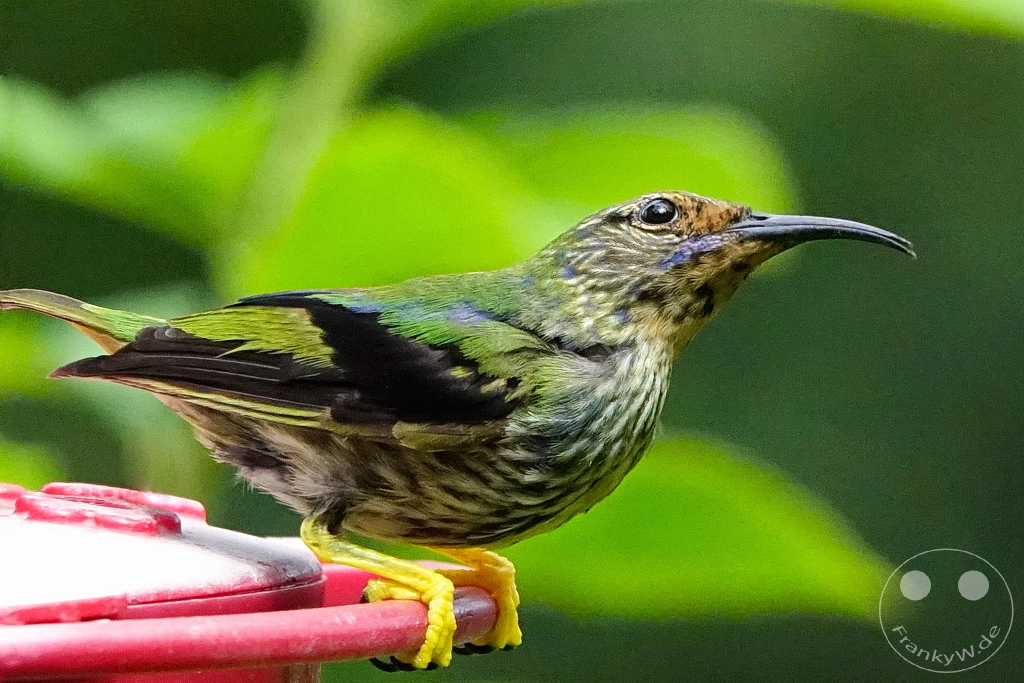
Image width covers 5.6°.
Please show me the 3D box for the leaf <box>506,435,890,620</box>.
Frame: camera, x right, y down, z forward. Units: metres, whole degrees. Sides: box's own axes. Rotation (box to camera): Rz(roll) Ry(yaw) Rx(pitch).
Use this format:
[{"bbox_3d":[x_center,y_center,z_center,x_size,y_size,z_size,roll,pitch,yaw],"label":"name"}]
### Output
[{"bbox_3d":[0.023,0.023,1.320,0.050,0.024,0.015,0,8,0],"label":"leaf"}]

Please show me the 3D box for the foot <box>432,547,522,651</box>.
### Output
[{"bbox_3d":[-0.004,0.029,1.194,0.011,0.011,0.007,2,8,13],"label":"foot"}]

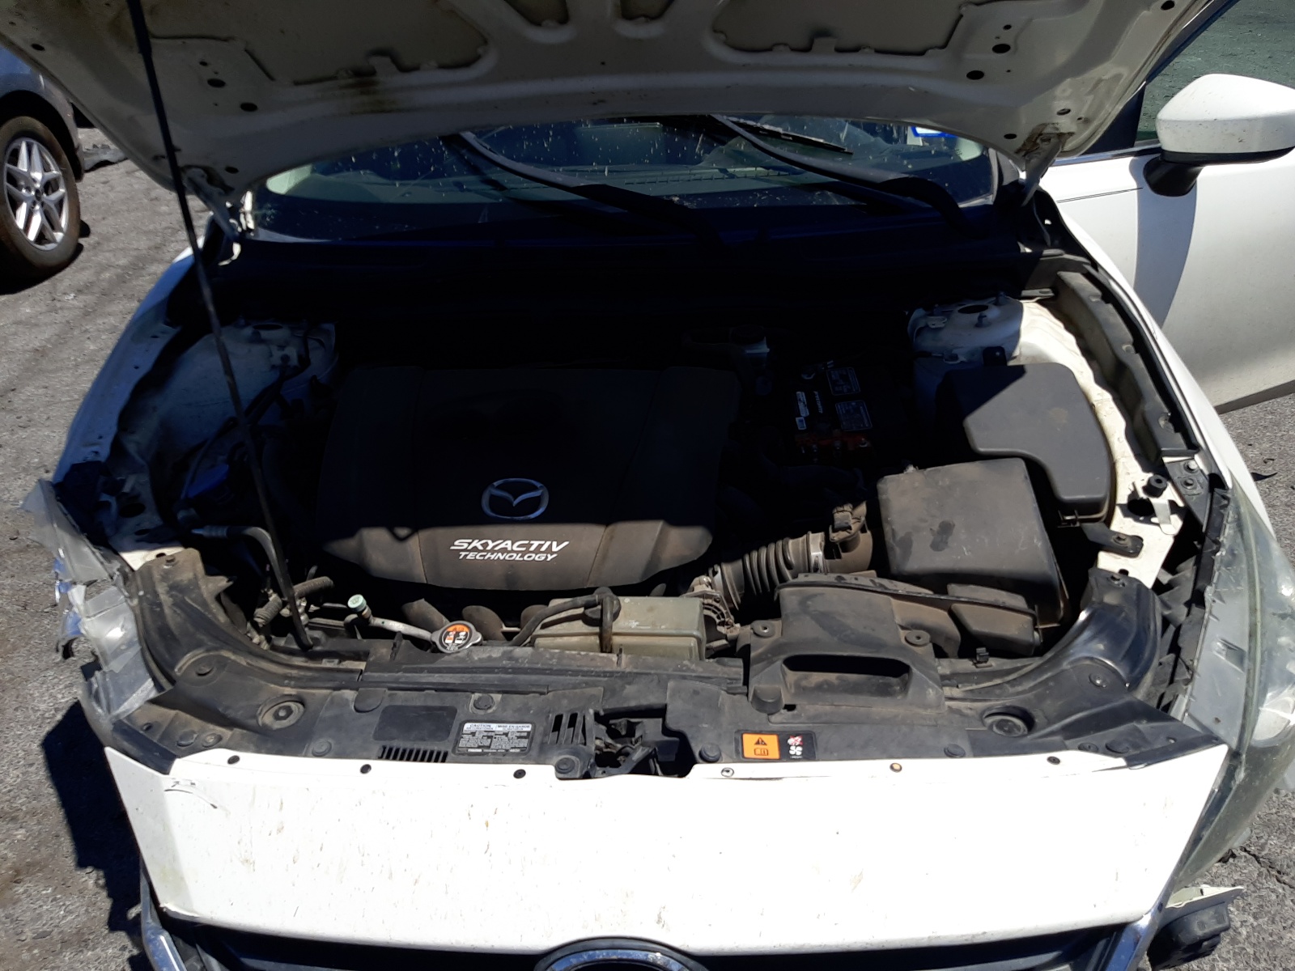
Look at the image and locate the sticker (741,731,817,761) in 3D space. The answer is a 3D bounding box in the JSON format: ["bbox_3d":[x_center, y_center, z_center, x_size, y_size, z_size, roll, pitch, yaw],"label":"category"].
[{"bbox_3d":[0.137,0.269,1.002,0.077,0.002,0.039,-1,36,0],"label":"sticker"}]

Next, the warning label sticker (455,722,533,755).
[{"bbox_3d":[-0.160,0.263,1.016,0.078,0.002,0.044,-1,36,0],"label":"warning label sticker"}]

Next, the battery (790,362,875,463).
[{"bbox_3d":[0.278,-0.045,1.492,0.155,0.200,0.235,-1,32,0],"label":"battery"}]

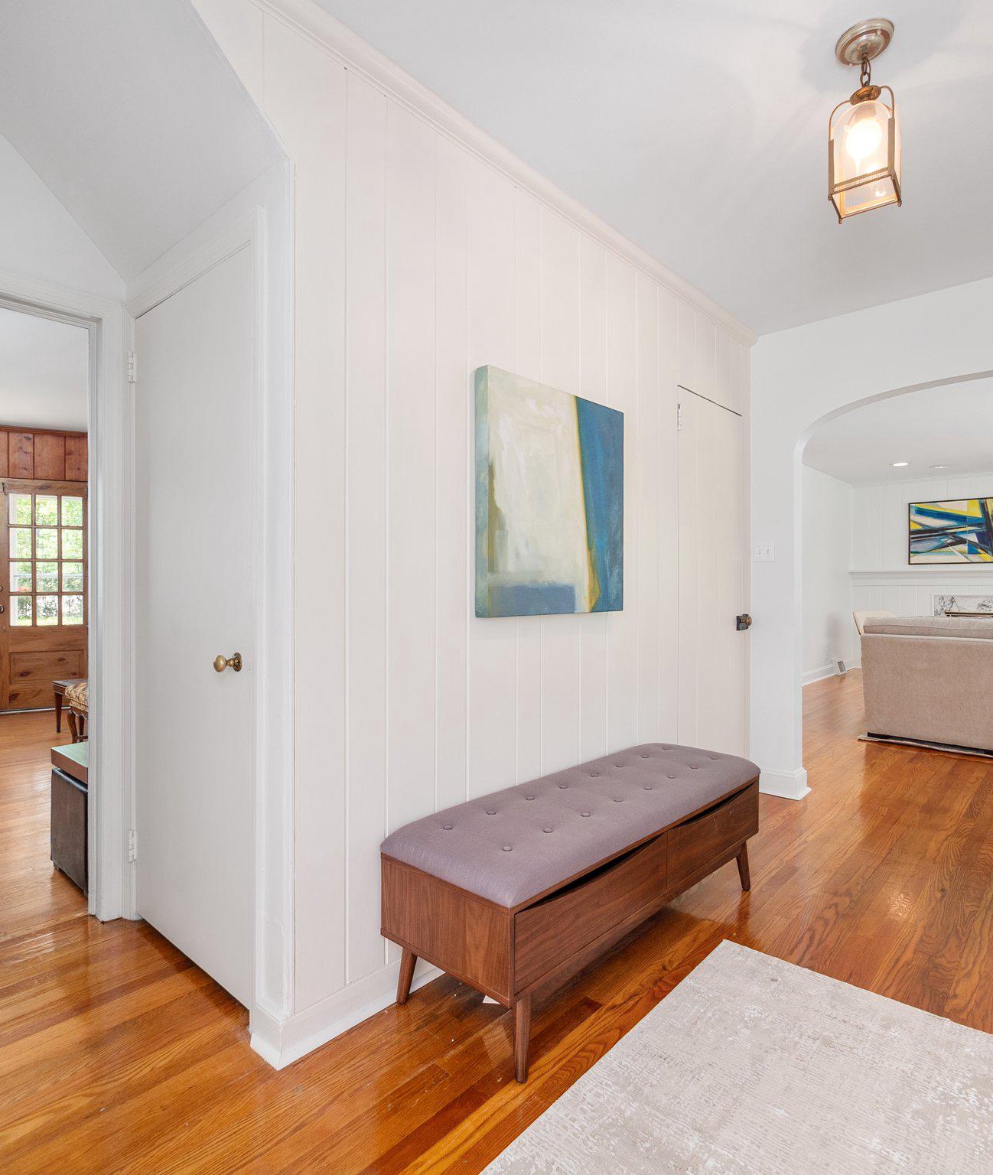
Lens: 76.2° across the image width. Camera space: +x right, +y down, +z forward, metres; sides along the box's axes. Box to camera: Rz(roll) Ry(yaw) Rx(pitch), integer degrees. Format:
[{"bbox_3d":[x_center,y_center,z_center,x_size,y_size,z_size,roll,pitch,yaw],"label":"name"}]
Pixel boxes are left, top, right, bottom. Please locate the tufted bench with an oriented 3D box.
[{"bbox_3d":[0.333,0.854,1.988,0.448,0.472,1.354,0,0,43],"label":"tufted bench"}]

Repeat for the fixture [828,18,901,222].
[{"bbox_3d":[0.916,-1.156,1.573,0.140,0.399,0.140,0,0,40],"label":"fixture"}]

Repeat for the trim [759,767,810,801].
[{"bbox_3d":[1.533,1.028,3.391,0.215,0.125,0.205,0,0,41],"label":"trim"}]

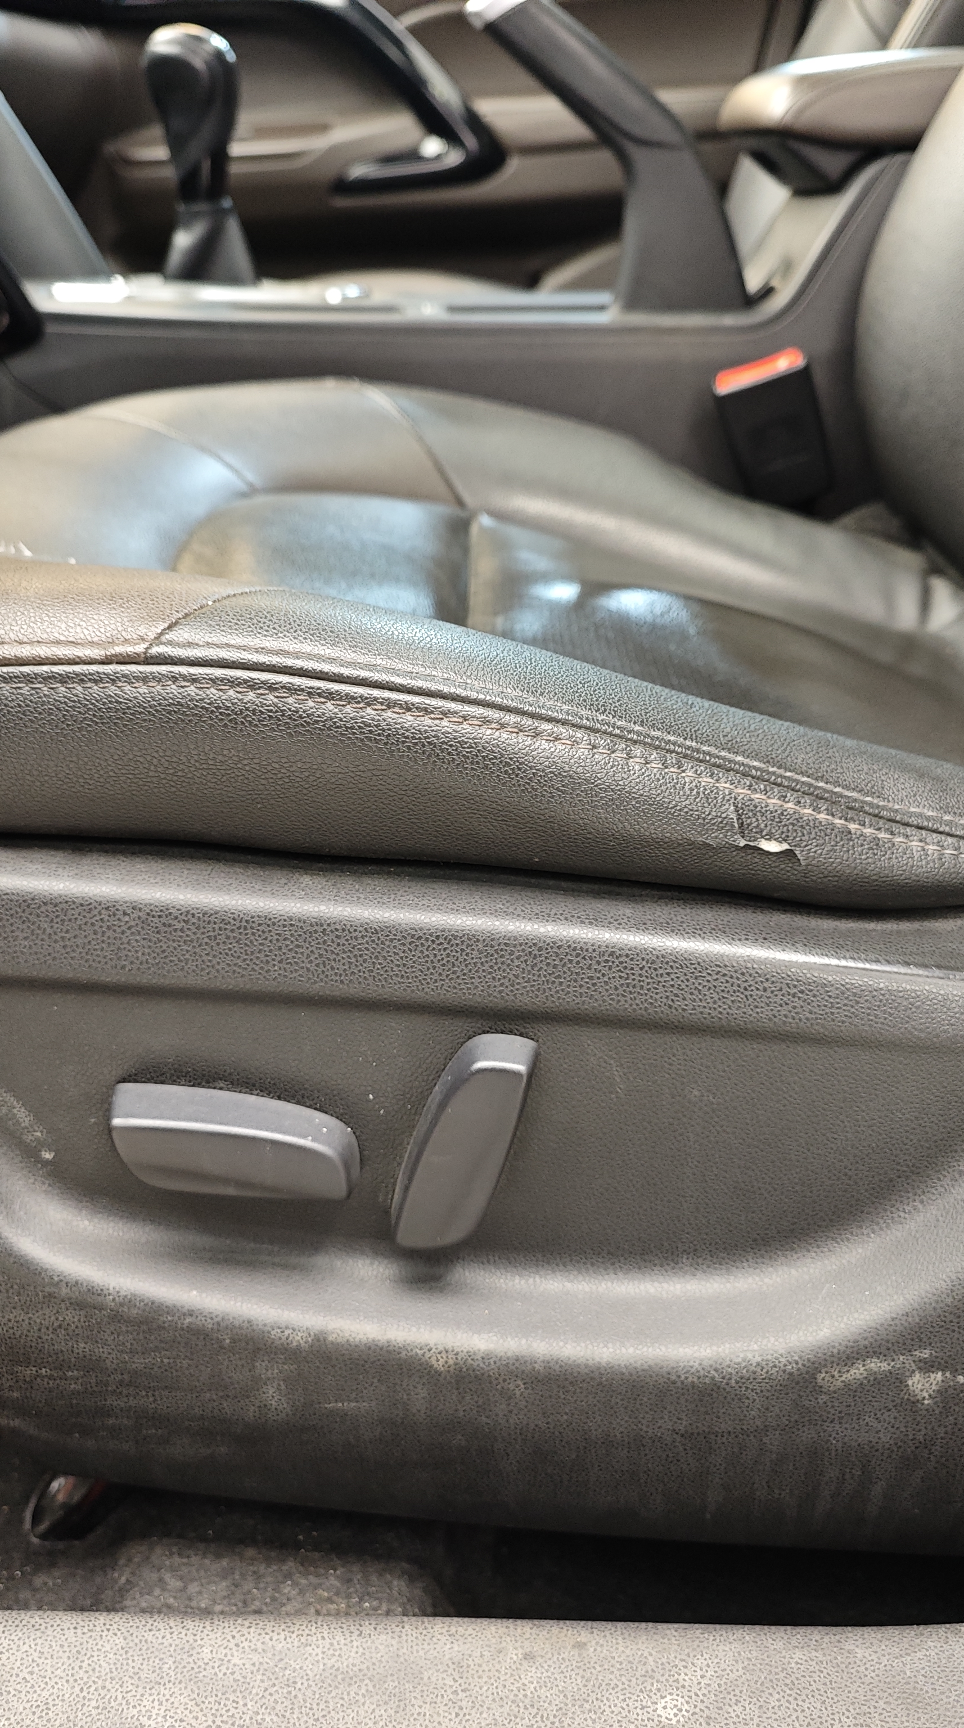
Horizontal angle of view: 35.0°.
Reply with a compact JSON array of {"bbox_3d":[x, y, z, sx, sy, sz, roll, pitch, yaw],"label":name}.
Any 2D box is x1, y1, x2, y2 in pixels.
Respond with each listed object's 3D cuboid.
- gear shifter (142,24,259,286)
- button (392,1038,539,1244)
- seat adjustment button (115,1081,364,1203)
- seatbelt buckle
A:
[{"bbox_3d":[-0.180,-0.457,0.992,0.065,0.153,0.055,0,28,0],"label":"gear shifter"},{"bbox_3d":[-0.006,0.105,0.572,0.032,0.084,0.023,23,15,-6],"label":"button"},{"bbox_3d":[-0.092,0.106,0.572,0.088,0.028,0.023,5,16,-1],"label":"seat adjustment button"},{"bbox_3d":[0.179,-0.269,0.950,0.056,0.078,0.024,-16,35,9],"label":"seatbelt buckle"}]

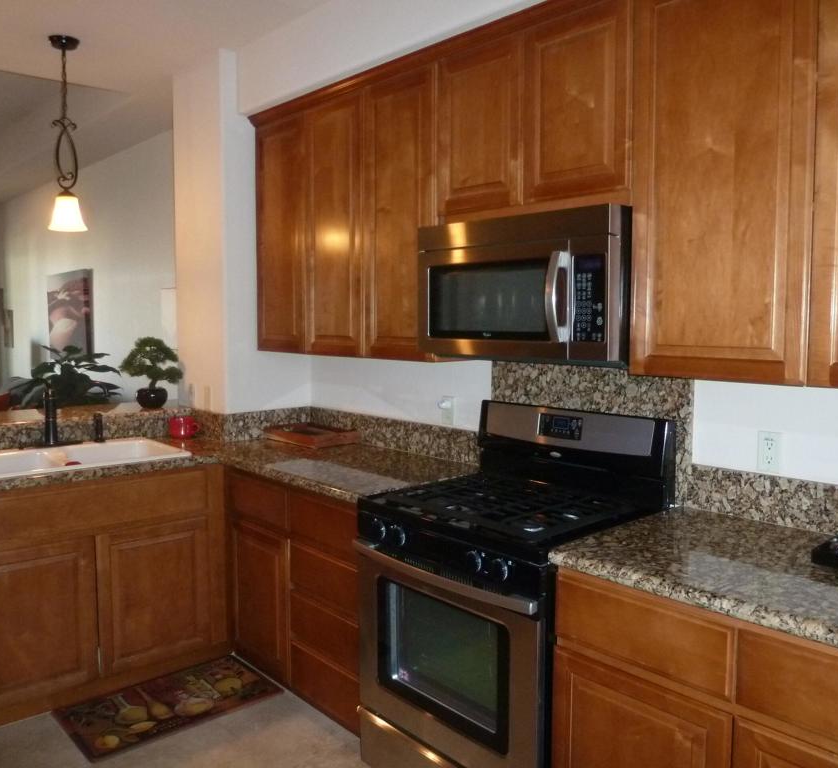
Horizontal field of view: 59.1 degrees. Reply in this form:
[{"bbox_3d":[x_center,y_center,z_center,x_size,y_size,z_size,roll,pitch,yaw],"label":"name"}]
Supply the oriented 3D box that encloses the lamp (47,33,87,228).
[{"bbox_3d":[-1.521,-1.069,3.186,0.170,0.820,0.170,-4,6,-43],"label":"lamp"}]

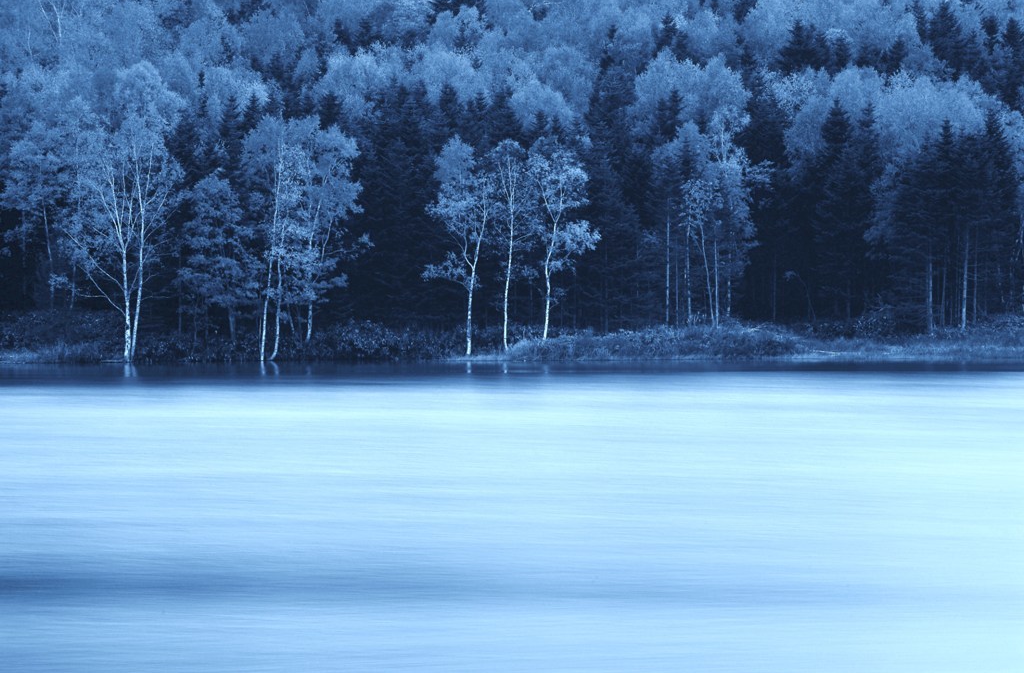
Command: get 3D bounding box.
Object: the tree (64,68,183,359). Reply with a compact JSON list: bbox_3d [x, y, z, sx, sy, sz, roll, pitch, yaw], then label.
[{"bbox_3d":[-18.317,-5.846,268.000,5.560,14.140,5.400,0,0,0],"label":"tree"}]

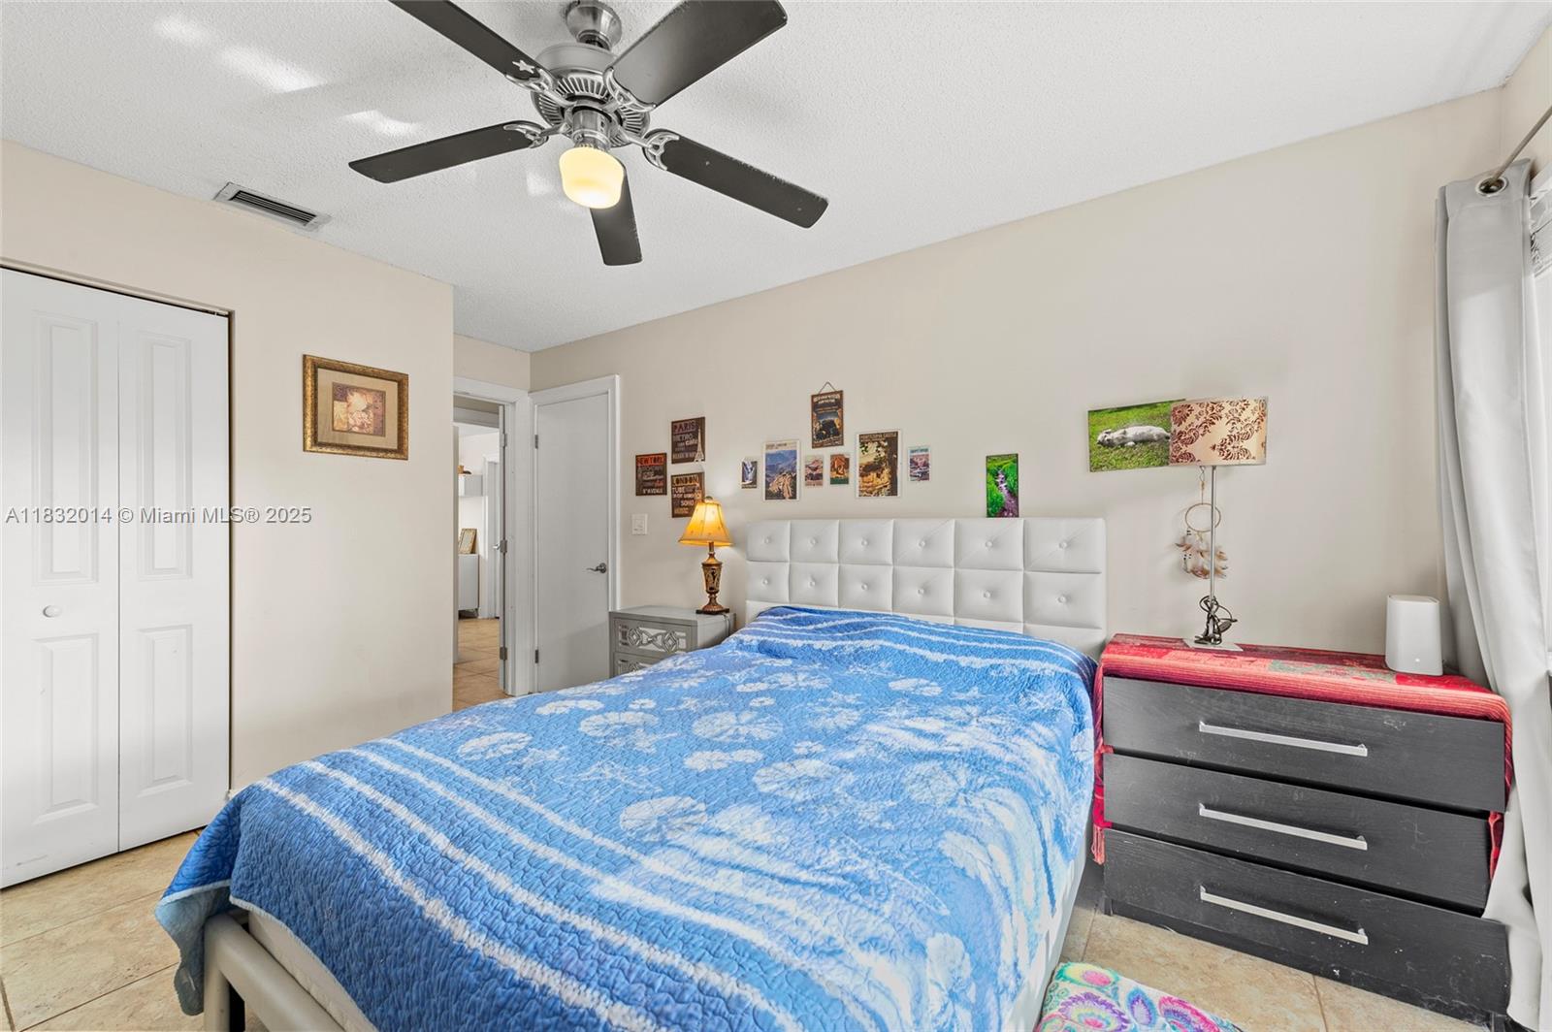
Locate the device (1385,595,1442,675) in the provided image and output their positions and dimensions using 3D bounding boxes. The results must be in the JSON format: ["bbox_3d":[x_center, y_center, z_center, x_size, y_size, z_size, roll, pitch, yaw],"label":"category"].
[{"bbox_3d":[1.747,0.325,1.655,0.095,0.190,0.140,-1,-1,34],"label":"device"}]

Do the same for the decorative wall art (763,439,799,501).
[{"bbox_3d":[0.033,-0.234,3.176,0.229,0.310,0.010,-1,-1,34],"label":"decorative wall art"}]

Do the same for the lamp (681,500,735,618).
[{"bbox_3d":[-0.349,0.206,3.242,0.292,0.621,0.291,-1,-1,0],"label":"lamp"}]

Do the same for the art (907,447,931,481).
[{"bbox_3d":[0.660,-0.233,2.775,0.104,0.161,0.010,-1,-1,33],"label":"art"}]

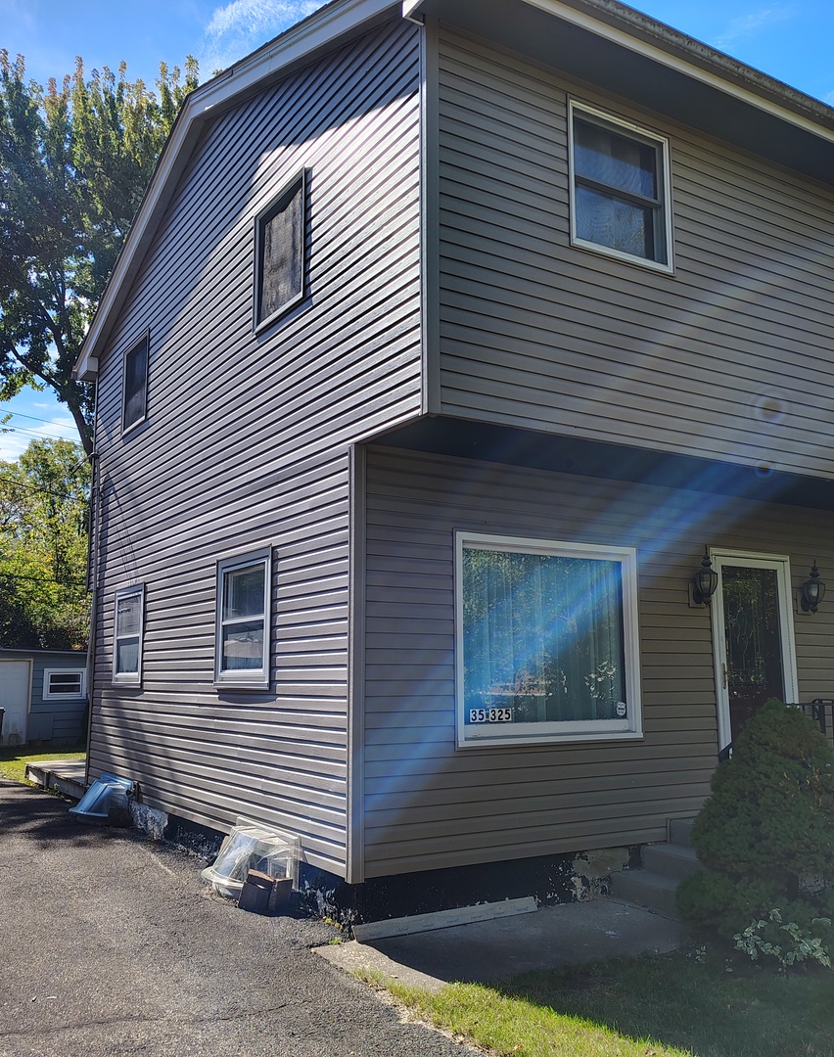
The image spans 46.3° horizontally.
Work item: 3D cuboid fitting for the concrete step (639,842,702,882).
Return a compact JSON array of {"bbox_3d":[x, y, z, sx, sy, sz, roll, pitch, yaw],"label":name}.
[{"bbox_3d":[2.146,2.389,6.817,0.295,0.178,1.260,6,-10,-31],"label":"concrete step"}]

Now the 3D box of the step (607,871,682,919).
[{"bbox_3d":[1.889,2.534,6.633,0.320,0.165,1.260,6,-10,-31],"label":"step"}]

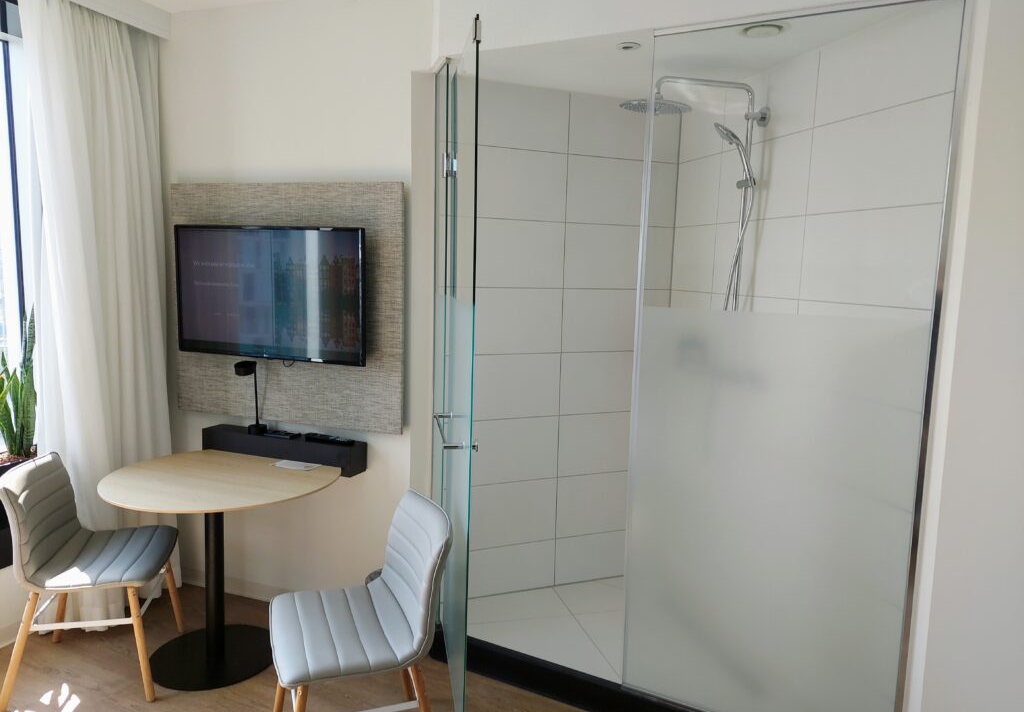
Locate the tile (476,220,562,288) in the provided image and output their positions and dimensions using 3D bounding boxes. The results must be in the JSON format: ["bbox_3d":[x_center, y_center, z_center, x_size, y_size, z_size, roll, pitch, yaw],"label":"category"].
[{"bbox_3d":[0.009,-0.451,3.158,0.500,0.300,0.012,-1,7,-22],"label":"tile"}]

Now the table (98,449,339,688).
[{"bbox_3d":[-1.136,0.822,2.765,0.870,0.740,0.810,4,7,20],"label":"table"}]

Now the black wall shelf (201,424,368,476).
[{"bbox_3d":[-0.994,0.408,3.080,0.760,0.124,0.122,4,7,20],"label":"black wall shelf"}]

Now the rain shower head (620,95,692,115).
[{"bbox_3d":[0.519,-0.912,2.560,0.262,0.040,0.262,1,7,0],"label":"rain shower head"}]

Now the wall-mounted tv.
[{"bbox_3d":[-1.026,-0.265,3.003,0.945,0.550,0.050,4,7,20],"label":"wall-mounted tv"}]

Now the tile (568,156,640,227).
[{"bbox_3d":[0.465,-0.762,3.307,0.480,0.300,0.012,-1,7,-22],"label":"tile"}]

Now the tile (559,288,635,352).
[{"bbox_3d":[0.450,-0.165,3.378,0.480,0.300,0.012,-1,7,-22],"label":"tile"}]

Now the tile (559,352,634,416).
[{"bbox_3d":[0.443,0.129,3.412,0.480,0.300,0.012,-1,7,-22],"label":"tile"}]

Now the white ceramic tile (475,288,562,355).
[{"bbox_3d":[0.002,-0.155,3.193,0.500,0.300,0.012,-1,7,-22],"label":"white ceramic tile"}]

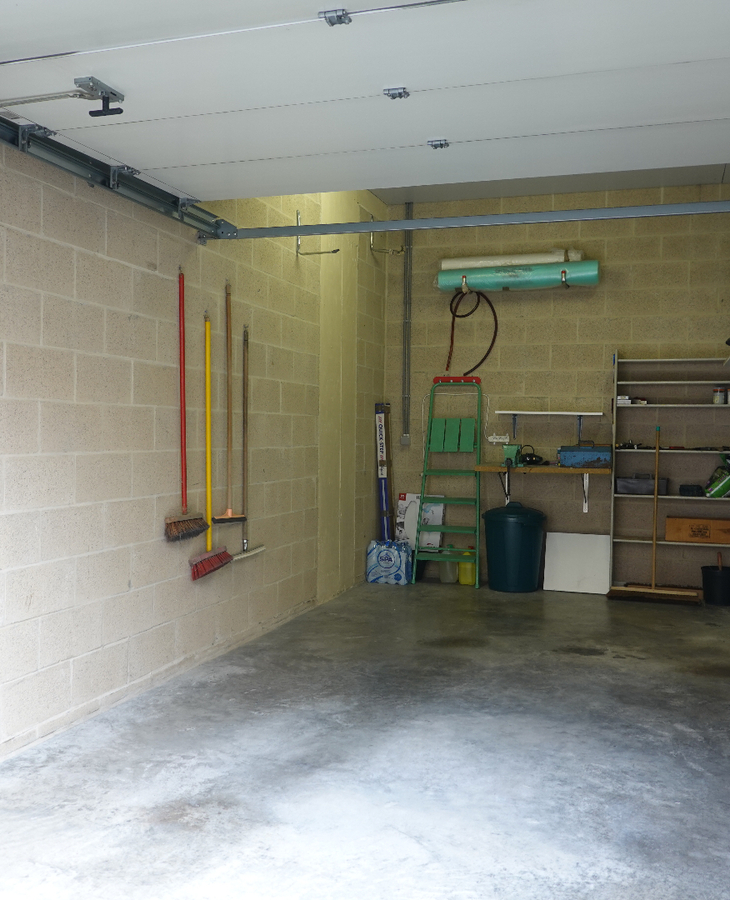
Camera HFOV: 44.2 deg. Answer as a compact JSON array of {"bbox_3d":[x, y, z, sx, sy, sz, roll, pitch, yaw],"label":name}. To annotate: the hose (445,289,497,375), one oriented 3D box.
[{"bbox_3d":[0.841,-0.916,7.088,0.425,0.690,0.100,1,1,18],"label":"hose"}]

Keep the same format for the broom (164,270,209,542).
[{"bbox_3d":[-0.830,-0.204,4.273,0.080,1.250,0.385,1,1,18],"label":"broom"}]

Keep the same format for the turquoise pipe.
[{"bbox_3d":[1.157,-1.342,6.946,1.240,0.175,0.175,1,1,18],"label":"turquoise pipe"}]

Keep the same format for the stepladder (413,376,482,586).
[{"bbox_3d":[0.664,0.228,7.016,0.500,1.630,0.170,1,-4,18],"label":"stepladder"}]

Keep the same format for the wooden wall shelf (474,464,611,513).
[{"bbox_3d":[1.343,0.299,6.795,1.000,0.350,0.420,1,1,18],"label":"wooden wall shelf"}]

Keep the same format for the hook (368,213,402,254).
[{"bbox_3d":[0.176,-1.675,6.978,0.255,0.290,0.050,1,1,18],"label":"hook"}]

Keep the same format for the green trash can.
[{"bbox_3d":[1.123,0.725,6.831,0.475,0.660,0.475,1,1,0],"label":"green trash can"}]

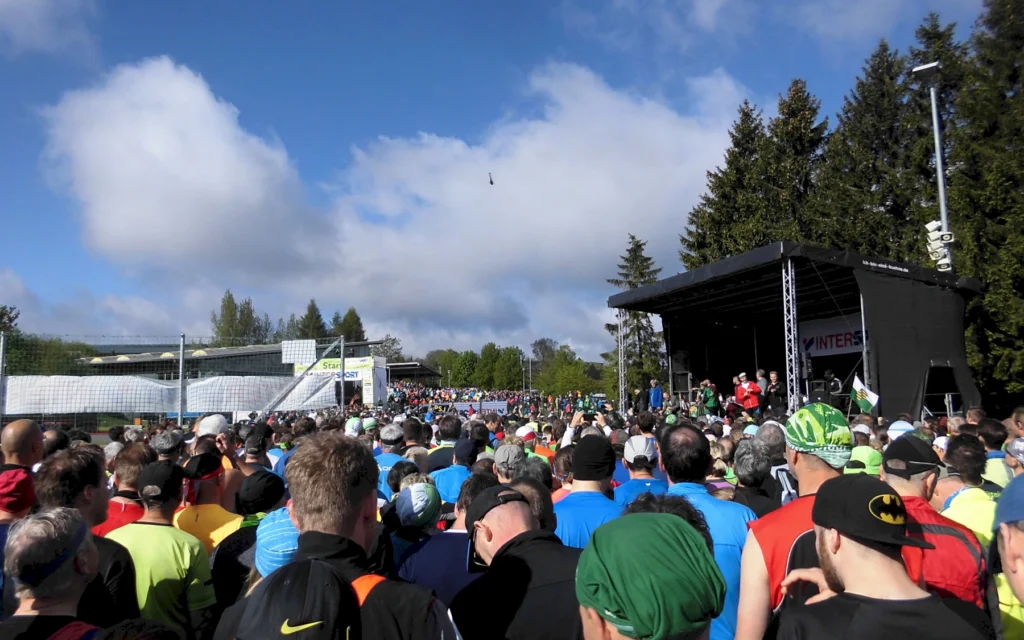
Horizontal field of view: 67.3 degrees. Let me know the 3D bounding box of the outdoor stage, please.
[{"bbox_3d":[8.051,1.482,24.318,6.000,5.660,10.406,1,-6,-17],"label":"outdoor stage"}]

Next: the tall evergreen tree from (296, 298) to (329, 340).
[{"bbox_3d":[-23.453,4.884,90.152,6.300,14.950,6.300,-1,-6,0],"label":"tall evergreen tree"}]

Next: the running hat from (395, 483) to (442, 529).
[{"bbox_3d":[-0.387,0.772,3.200,0.190,0.180,0.230,0,-6,-5],"label":"running hat"}]

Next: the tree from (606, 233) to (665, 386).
[{"bbox_3d":[7.642,0.664,46.167,4.200,11.790,4.200,-1,-6,0],"label":"tree"}]

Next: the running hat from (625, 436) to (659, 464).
[{"bbox_3d":[0.737,0.736,4.384,0.180,0.155,0.260,-2,-7,12],"label":"running hat"}]

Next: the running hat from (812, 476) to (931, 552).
[{"bbox_3d":[0.797,0.428,1.702,0.180,0.165,0.275,2,4,-23],"label":"running hat"}]

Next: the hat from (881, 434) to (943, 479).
[{"bbox_3d":[1.508,0.512,2.871,0.260,0.155,0.180,4,-8,-38],"label":"hat"}]

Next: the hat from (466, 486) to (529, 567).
[{"bbox_3d":[-0.054,0.580,2.150,0.178,0.150,0.265,4,-48,-35],"label":"hat"}]

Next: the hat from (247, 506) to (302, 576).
[{"bbox_3d":[-0.671,0.657,2.250,0.190,0.200,0.230,-1,-6,5],"label":"hat"}]

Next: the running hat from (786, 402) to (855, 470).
[{"bbox_3d":[0.913,0.343,2.306,0.185,0.180,0.235,1,0,-15],"label":"running hat"}]

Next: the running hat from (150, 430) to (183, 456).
[{"bbox_3d":[-2.083,0.747,4.650,0.180,0.140,0.240,-1,-7,4],"label":"running hat"}]

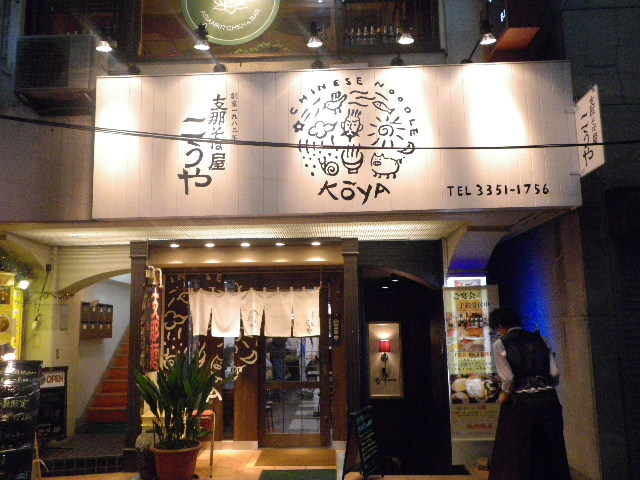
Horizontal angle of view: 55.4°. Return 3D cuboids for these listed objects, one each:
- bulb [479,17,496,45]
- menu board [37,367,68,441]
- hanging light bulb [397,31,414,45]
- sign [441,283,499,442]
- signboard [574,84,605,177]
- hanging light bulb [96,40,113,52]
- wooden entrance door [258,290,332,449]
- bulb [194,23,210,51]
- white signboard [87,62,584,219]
[{"bbox_3d":[1.347,-1.673,4.908,0.127,0.190,0.127,-1,-8,3],"label":"bulb"},{"bbox_3d":[-3.065,1.866,6.959,0.370,0.800,0.080,5,-10,-37],"label":"menu board"},{"bbox_3d":[0.692,-1.636,4.936,0.125,0.090,0.125,-1,-8,3],"label":"hanging light bulb"},{"bbox_3d":[1.576,1.274,6.194,0.565,1.600,0.070,-1,-8,3],"label":"sign"},{"bbox_3d":[2.278,-0.905,5.151,0.060,0.650,0.480,-1,-8,3],"label":"signboard"},{"bbox_3d":[-1.786,-1.608,5.057,0.125,0.085,0.125,-1,-8,3],"label":"hanging light bulb"},{"bbox_3d":[-0.305,1.429,7.197,0.848,1.970,0.060,-1,-8,3],"label":"wooden entrance door"},{"bbox_3d":[-0.968,-1.672,5.025,0.125,0.200,0.125,-1,-8,3],"label":"bulb"},{"bbox_3d":[0.100,-0.901,5.604,4.376,1.348,0.120,-1,-8,3],"label":"white signboard"}]

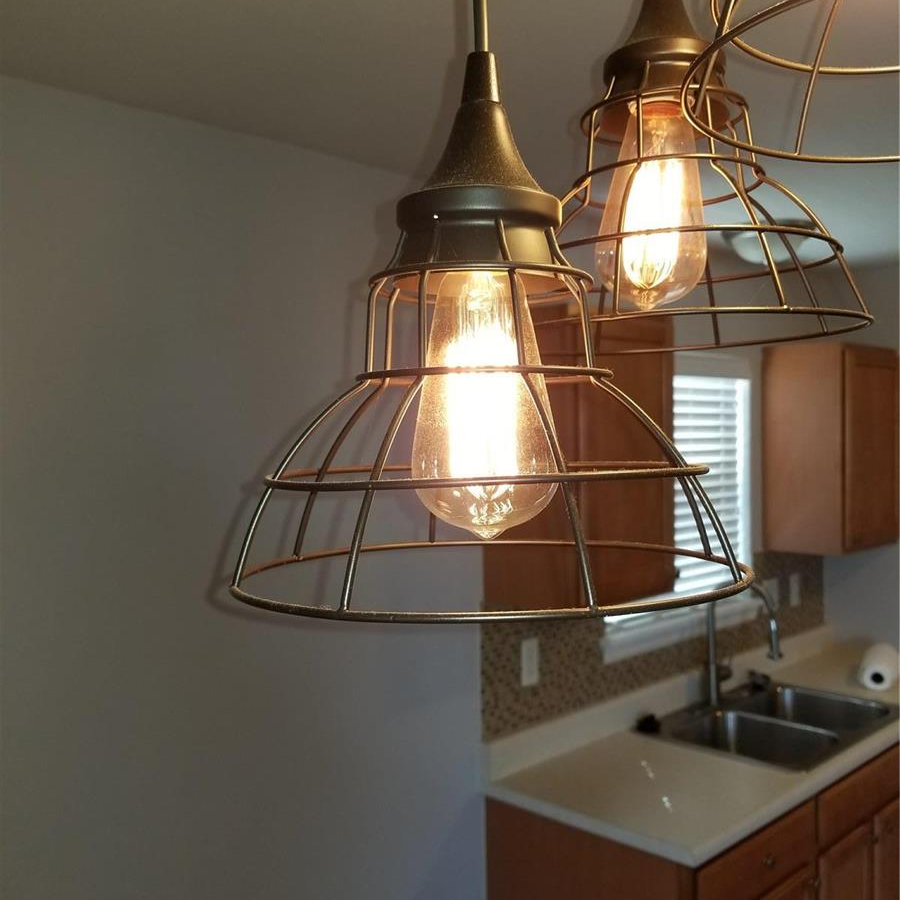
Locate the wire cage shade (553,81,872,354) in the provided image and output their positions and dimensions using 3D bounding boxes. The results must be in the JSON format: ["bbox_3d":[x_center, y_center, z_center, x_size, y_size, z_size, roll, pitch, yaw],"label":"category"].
[{"bbox_3d":[0.125,-0.131,0.526,0.227,0.133,0.227,-1,2,0],"label":"wire cage shade"}]

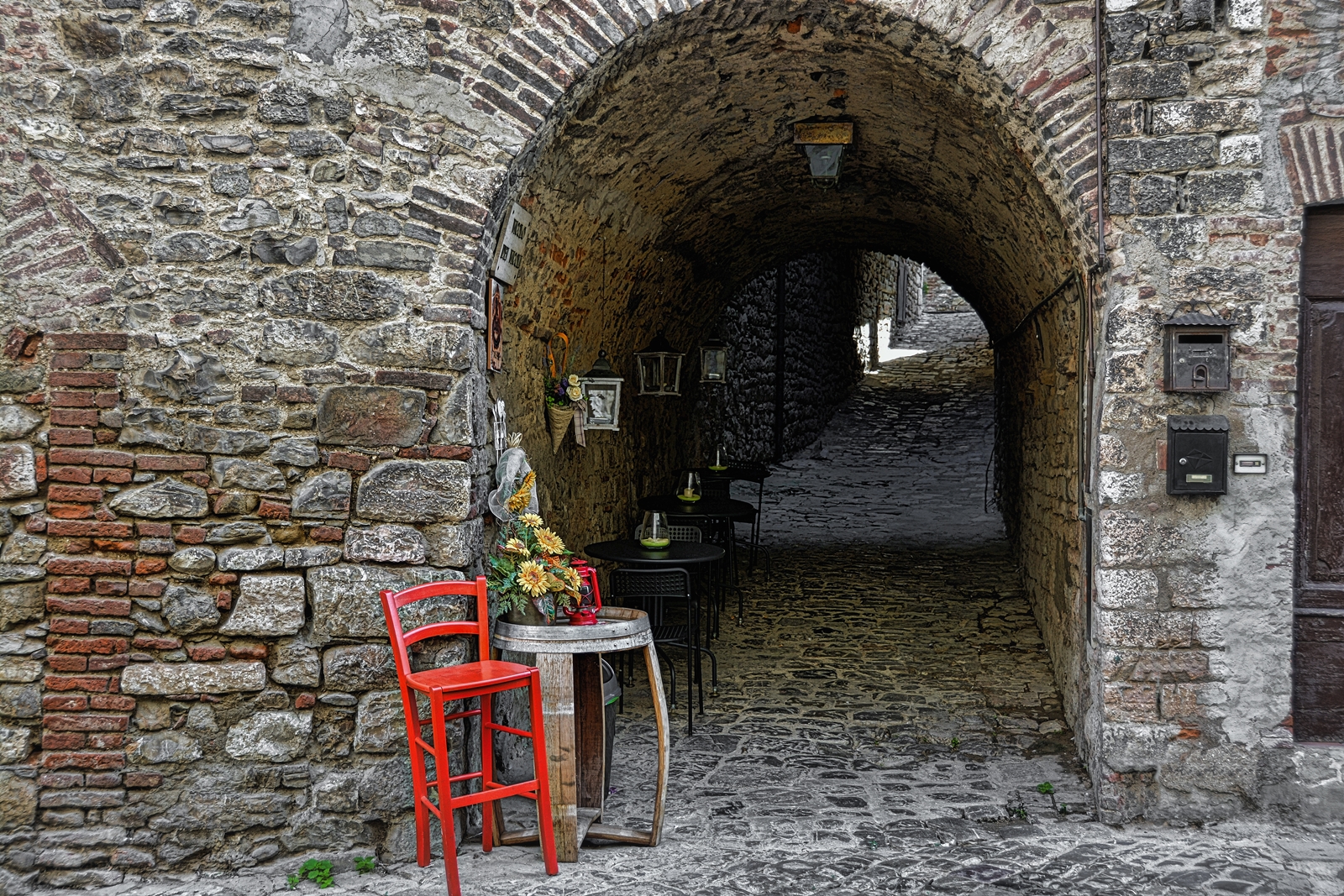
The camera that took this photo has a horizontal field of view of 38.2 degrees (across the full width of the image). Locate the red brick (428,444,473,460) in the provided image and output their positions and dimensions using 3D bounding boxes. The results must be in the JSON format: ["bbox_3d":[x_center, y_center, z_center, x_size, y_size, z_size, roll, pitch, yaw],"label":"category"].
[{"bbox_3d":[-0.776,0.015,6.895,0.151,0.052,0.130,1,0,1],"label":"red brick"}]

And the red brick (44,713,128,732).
[{"bbox_3d":[-2.024,0.947,6.770,0.291,0.063,0.140,1,0,0],"label":"red brick"}]

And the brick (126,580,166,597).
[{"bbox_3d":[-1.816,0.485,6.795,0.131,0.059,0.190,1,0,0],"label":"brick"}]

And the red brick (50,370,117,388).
[{"bbox_3d":[-2.083,-0.245,6.909,0.226,0.057,0.135,0,1,-7],"label":"red brick"}]

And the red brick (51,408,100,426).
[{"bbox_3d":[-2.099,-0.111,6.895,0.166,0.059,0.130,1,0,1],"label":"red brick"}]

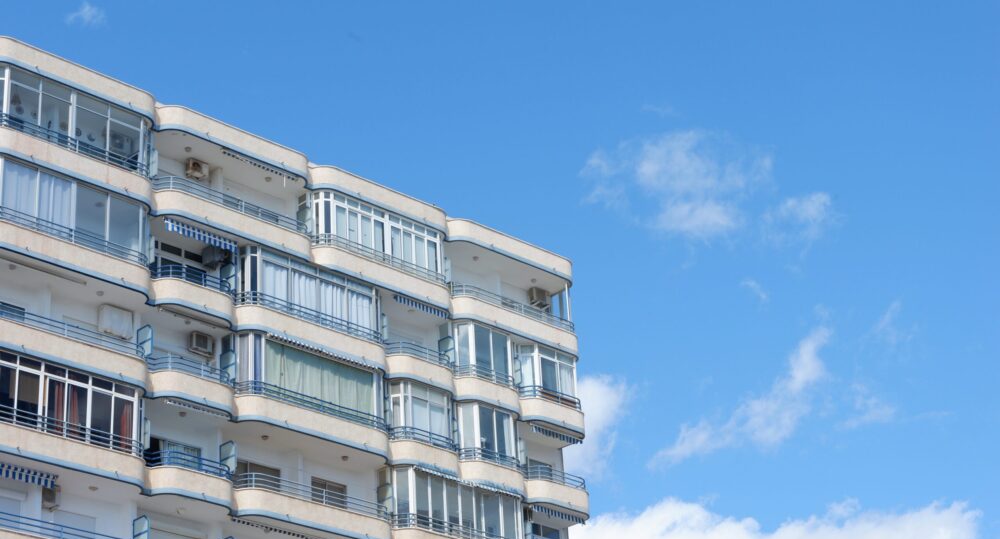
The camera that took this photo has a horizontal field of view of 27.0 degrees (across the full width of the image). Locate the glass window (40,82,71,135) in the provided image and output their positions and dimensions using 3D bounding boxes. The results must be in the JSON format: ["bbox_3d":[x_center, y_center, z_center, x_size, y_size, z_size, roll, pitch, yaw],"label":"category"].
[{"bbox_3d":[-12.643,-4.486,59.219,0.986,1.677,0.081,21,-34,-41],"label":"glass window"}]

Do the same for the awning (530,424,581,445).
[{"bbox_3d":[1.955,5.654,71.083,2.465,0.280,0.300,21,-34,-41],"label":"awning"}]

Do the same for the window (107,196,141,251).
[{"bbox_3d":[-10.918,-1.252,60.370,1.061,1.761,0.080,21,-34,-40],"label":"window"}]

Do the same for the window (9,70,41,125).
[{"bbox_3d":[-13.365,-4.692,58.576,1.035,1.845,0.082,21,-34,-41],"label":"window"}]

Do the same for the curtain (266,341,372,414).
[{"bbox_3d":[-5.530,3.444,64.010,4.321,1.652,0.120,21,-34,-40],"label":"curtain"}]

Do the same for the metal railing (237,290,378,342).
[{"bbox_3d":[-5.764,1.571,63.870,5.489,0.417,0.508,21,-34,-41],"label":"metal railing"}]

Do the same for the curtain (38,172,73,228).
[{"bbox_3d":[-12.588,-1.869,58.980,1.176,1.742,0.100,21,-34,-40],"label":"curtain"}]

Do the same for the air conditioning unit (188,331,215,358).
[{"bbox_3d":[-8.946,2.286,62.310,0.710,0.530,0.300,21,-34,-41],"label":"air conditioning unit"}]

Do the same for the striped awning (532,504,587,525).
[{"bbox_3d":[1.947,8.184,69.053,2.389,0.234,0.305,21,-34,-41],"label":"striped awning"}]

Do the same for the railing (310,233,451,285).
[{"bbox_3d":[-3.839,-0.235,67.540,5.597,0.478,0.392,21,-34,-41],"label":"railing"}]

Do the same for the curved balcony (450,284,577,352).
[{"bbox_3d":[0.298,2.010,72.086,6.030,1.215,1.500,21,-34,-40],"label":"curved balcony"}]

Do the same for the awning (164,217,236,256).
[{"bbox_3d":[-8.837,-1.001,61.793,2.716,0.410,0.308,21,-34,-41],"label":"awning"}]

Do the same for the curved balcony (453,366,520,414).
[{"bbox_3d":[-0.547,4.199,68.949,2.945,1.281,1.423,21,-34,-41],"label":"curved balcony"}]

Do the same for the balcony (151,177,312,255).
[{"bbox_3d":[-8.191,-1.236,63.335,5.921,1.301,1.423,21,-34,-41],"label":"balcony"}]

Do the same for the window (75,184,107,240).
[{"bbox_3d":[-11.704,-1.550,59.652,1.106,1.761,0.080,21,-34,-40],"label":"window"}]

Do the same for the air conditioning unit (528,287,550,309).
[{"bbox_3d":[1.432,1.058,73.747,0.769,0.564,0.307,21,-34,-41],"label":"air conditioning unit"}]

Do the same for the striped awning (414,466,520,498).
[{"bbox_3d":[-1.012,6.846,66.836,4.770,0.180,0.220,21,-34,-40],"label":"striped awning"}]

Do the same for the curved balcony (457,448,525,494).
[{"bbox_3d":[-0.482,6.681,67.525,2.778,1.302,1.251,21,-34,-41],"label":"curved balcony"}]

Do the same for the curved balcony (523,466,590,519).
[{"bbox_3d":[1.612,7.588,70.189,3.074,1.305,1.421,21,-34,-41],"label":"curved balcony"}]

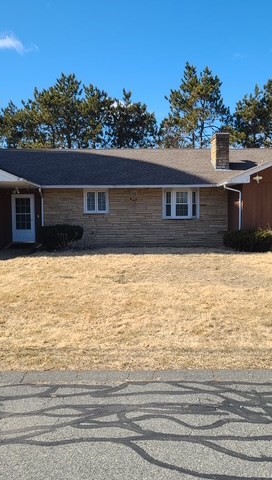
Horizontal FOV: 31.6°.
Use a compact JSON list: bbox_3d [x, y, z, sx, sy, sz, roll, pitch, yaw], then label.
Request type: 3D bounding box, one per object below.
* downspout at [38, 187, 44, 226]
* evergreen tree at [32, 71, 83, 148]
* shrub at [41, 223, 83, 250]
[{"bbox_3d":[-4.036,-1.054,20.527,0.160,2.449,0.350,-1,4,-1],"label":"downspout"},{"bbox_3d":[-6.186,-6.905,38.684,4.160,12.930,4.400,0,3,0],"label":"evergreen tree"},{"bbox_3d":[-2.817,-0.106,18.620,1.690,1.000,1.400,0,3,0],"label":"shrub"}]

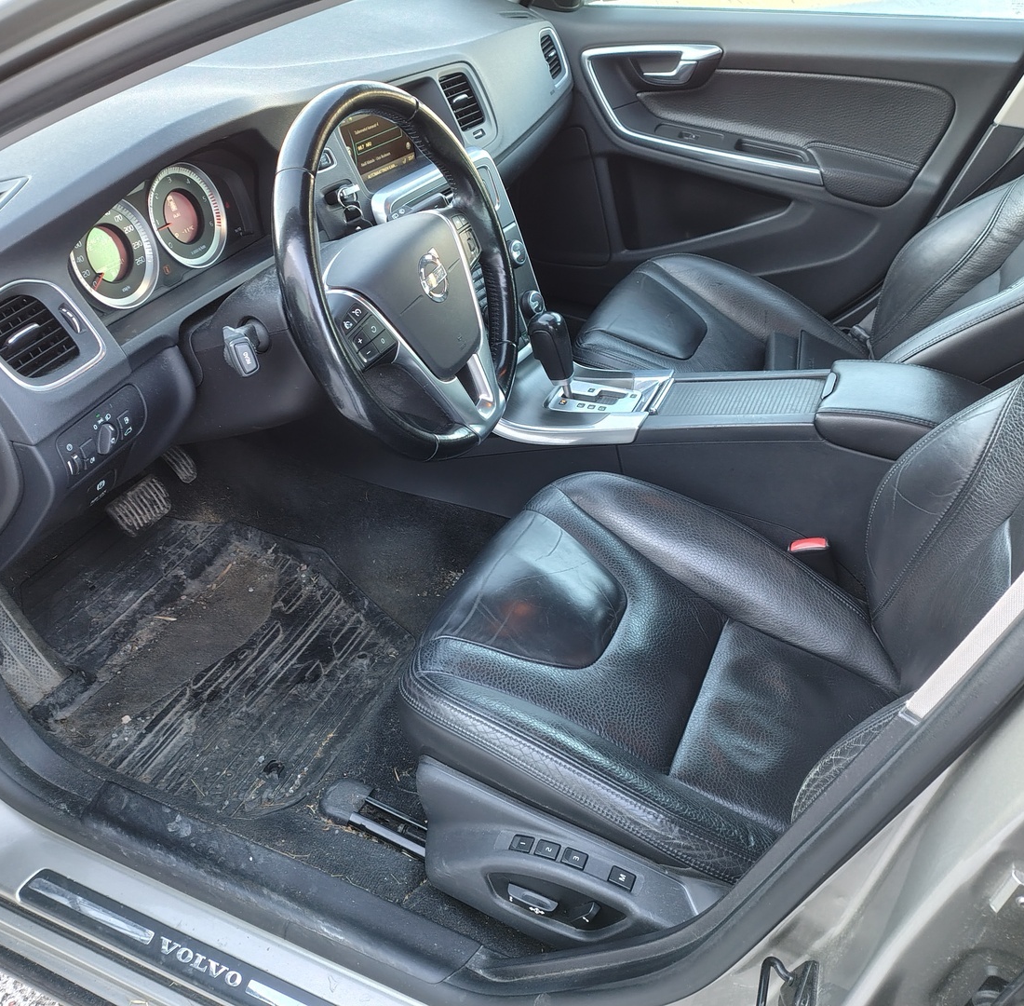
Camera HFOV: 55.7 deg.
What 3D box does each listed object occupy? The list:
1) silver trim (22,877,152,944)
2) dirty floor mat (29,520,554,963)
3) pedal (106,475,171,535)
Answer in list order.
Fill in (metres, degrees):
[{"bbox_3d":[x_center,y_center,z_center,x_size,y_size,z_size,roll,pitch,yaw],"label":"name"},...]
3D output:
[{"bbox_3d":[-0.476,0.460,1.094,0.172,0.005,0.015,15,41,18],"label":"silver trim"},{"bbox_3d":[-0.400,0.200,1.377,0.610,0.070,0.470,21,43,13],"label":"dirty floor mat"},{"bbox_3d":[-0.542,0.006,1.396,0.025,0.056,0.085,-18,25,37],"label":"pedal"}]

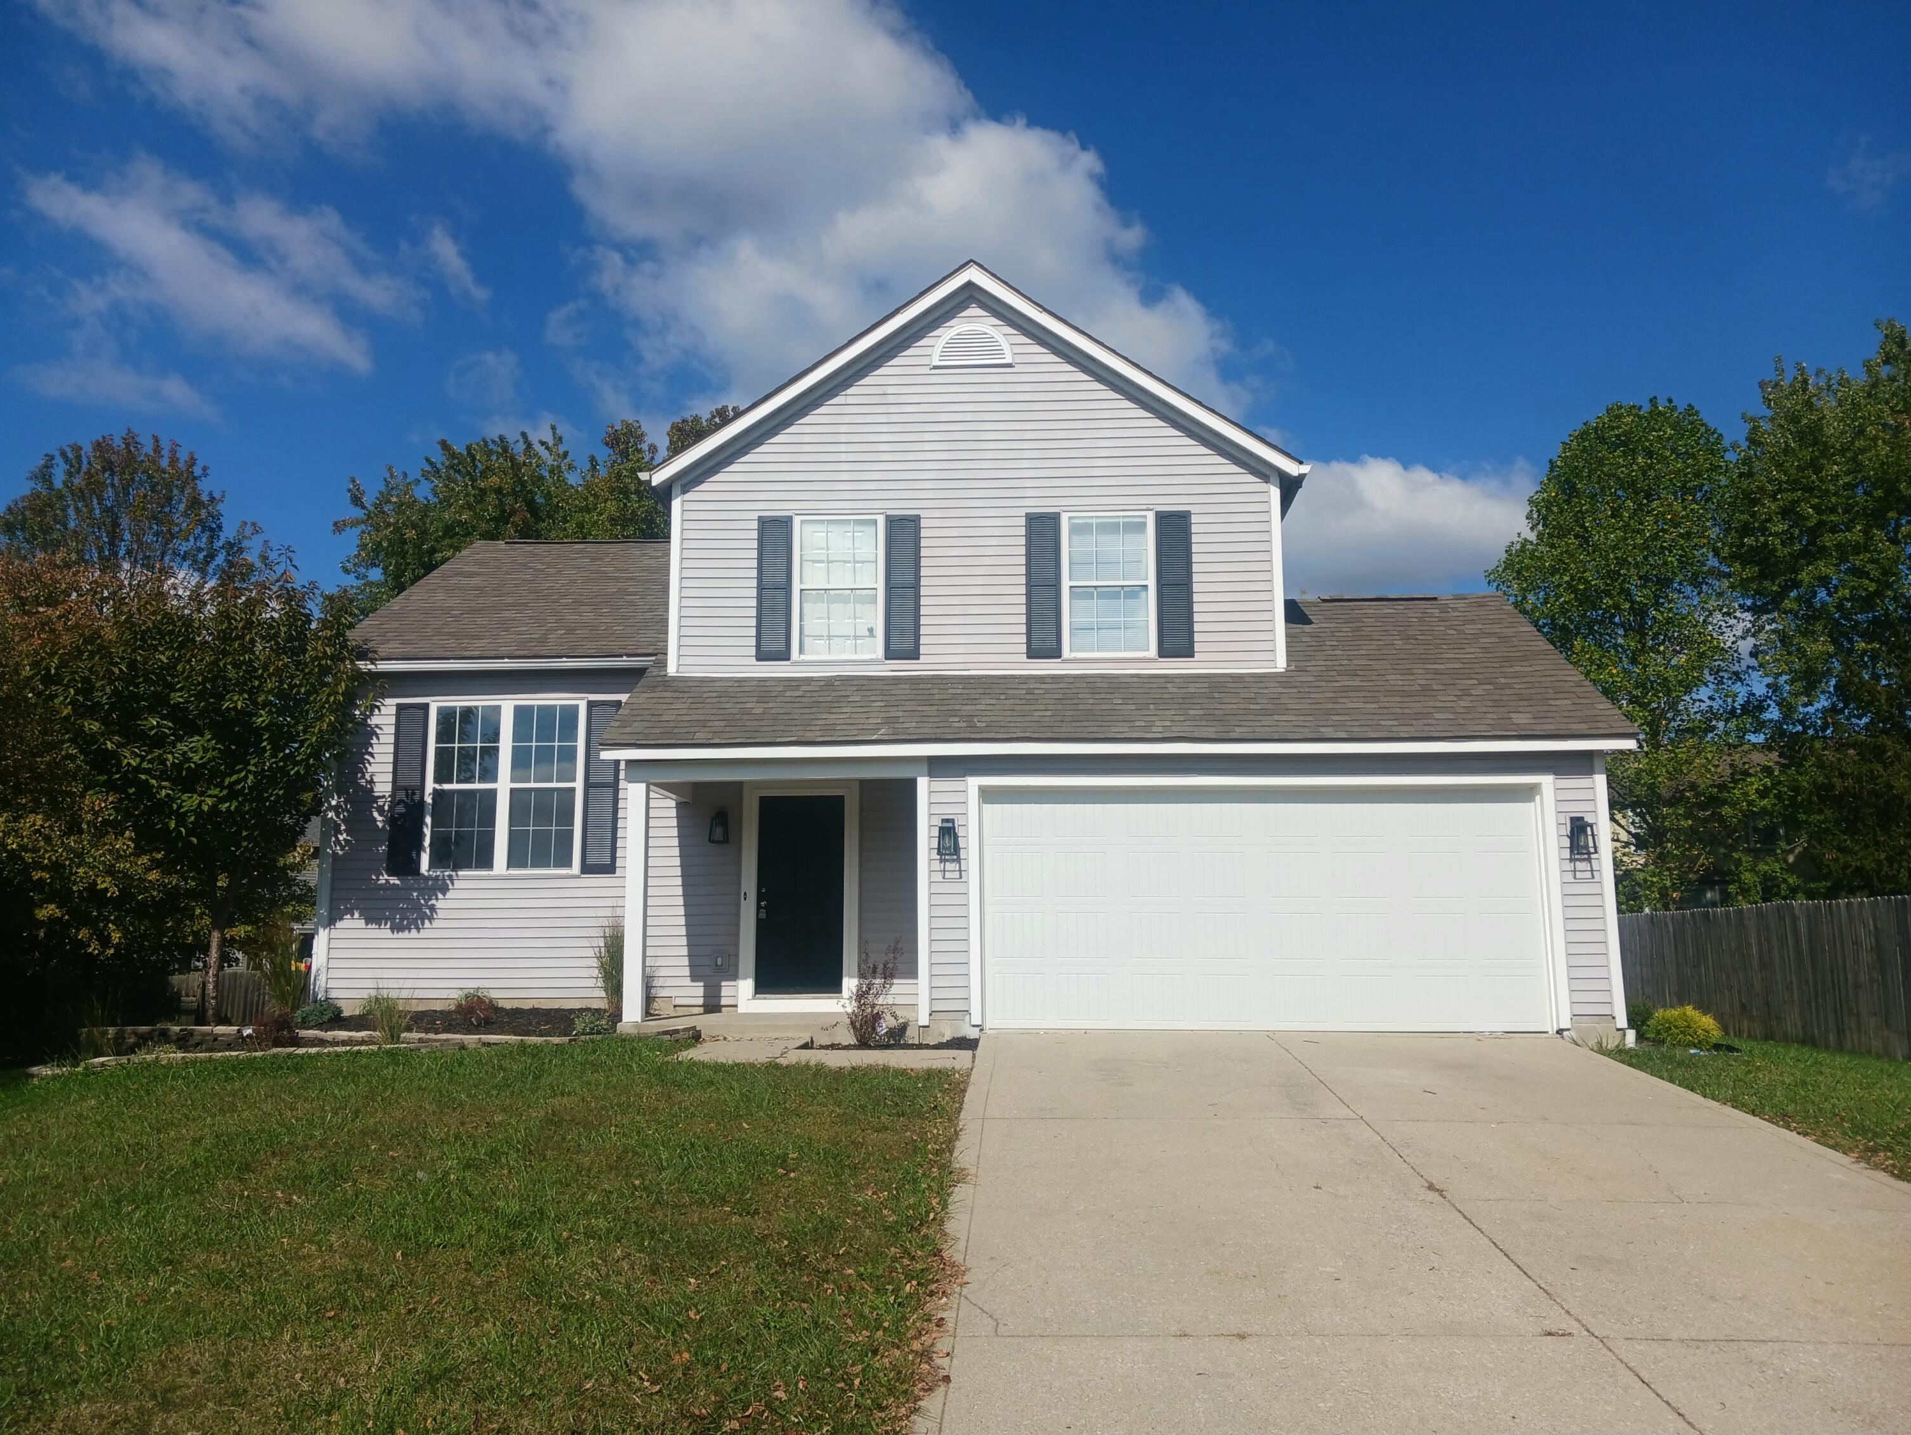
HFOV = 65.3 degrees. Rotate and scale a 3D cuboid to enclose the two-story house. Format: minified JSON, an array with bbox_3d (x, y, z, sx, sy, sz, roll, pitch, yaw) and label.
[{"bbox_3d":[-0.337,-0.166,19.056,12.720,7.820,11.850,0,-9,1],"label":"two-story house"}]

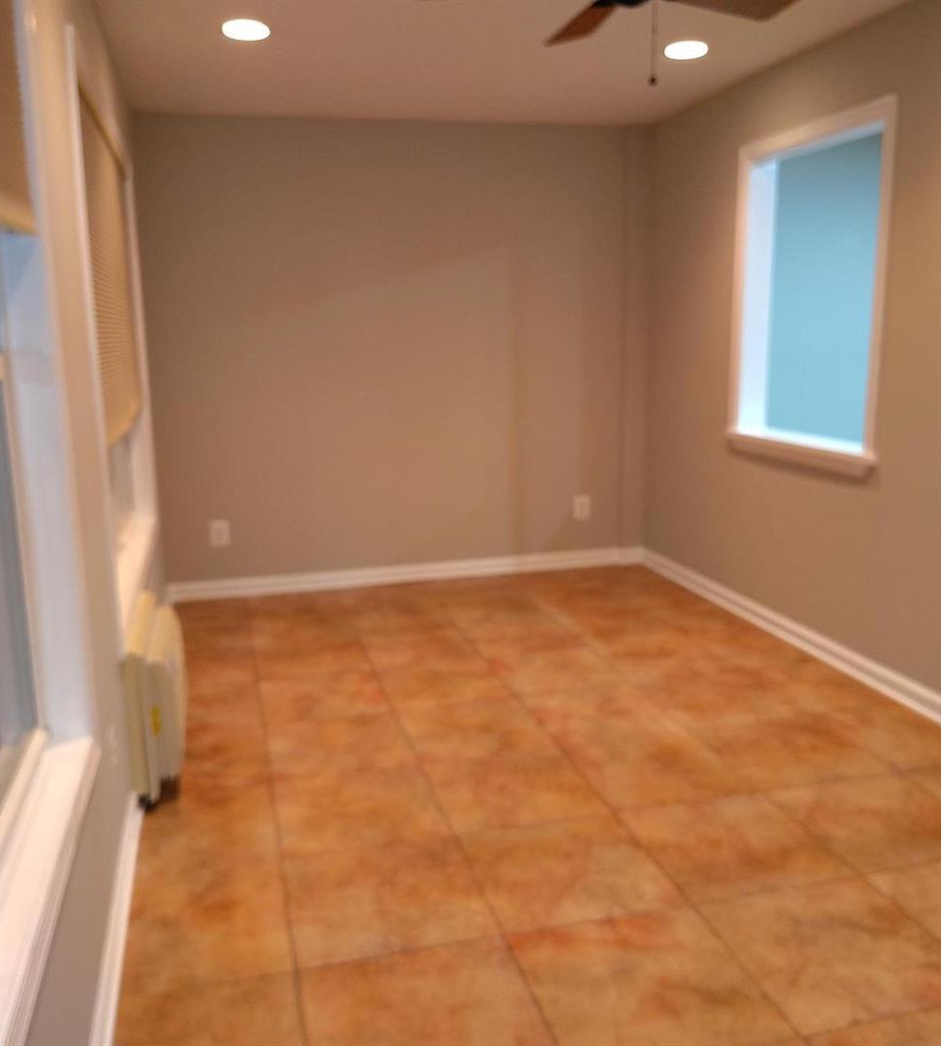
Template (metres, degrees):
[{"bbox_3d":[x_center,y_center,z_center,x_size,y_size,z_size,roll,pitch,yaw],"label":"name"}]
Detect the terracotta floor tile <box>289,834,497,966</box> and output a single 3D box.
[{"bbox_3d":[-0.203,0.897,2.314,0.453,0.012,0.453,-4,11,-14],"label":"terracotta floor tile"}]

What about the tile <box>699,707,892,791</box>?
[{"bbox_3d":[1.010,0.731,3.082,0.453,0.012,0.453,-4,11,-14],"label":"tile"}]

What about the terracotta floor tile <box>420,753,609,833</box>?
[{"bbox_3d":[0.124,0.786,2.856,0.455,0.010,0.455,-3,11,-14],"label":"terracotta floor tile"}]

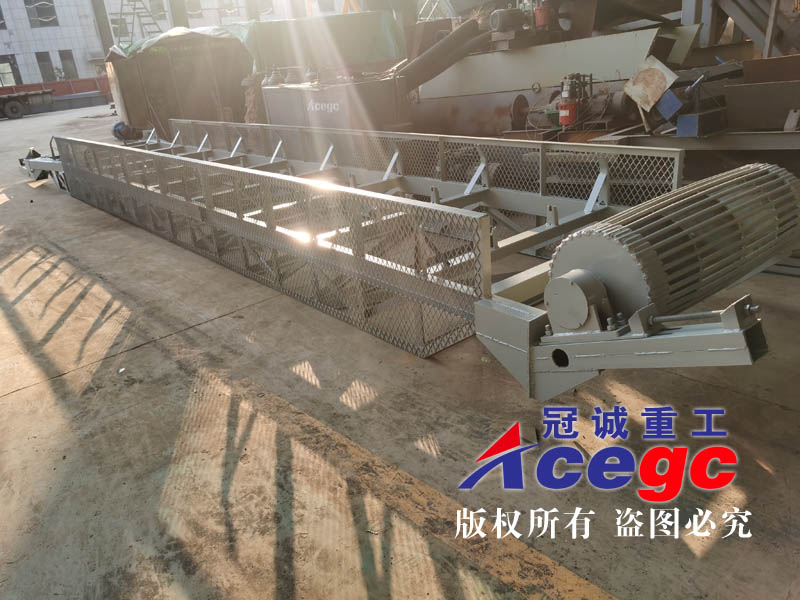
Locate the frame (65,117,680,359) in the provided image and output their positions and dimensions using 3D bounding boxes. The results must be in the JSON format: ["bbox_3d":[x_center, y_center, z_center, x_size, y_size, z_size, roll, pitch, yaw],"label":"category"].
[{"bbox_3d":[-1.673,-1.277,6.831,1.803,0.930,8.829,-22,27,-34],"label":"frame"}]

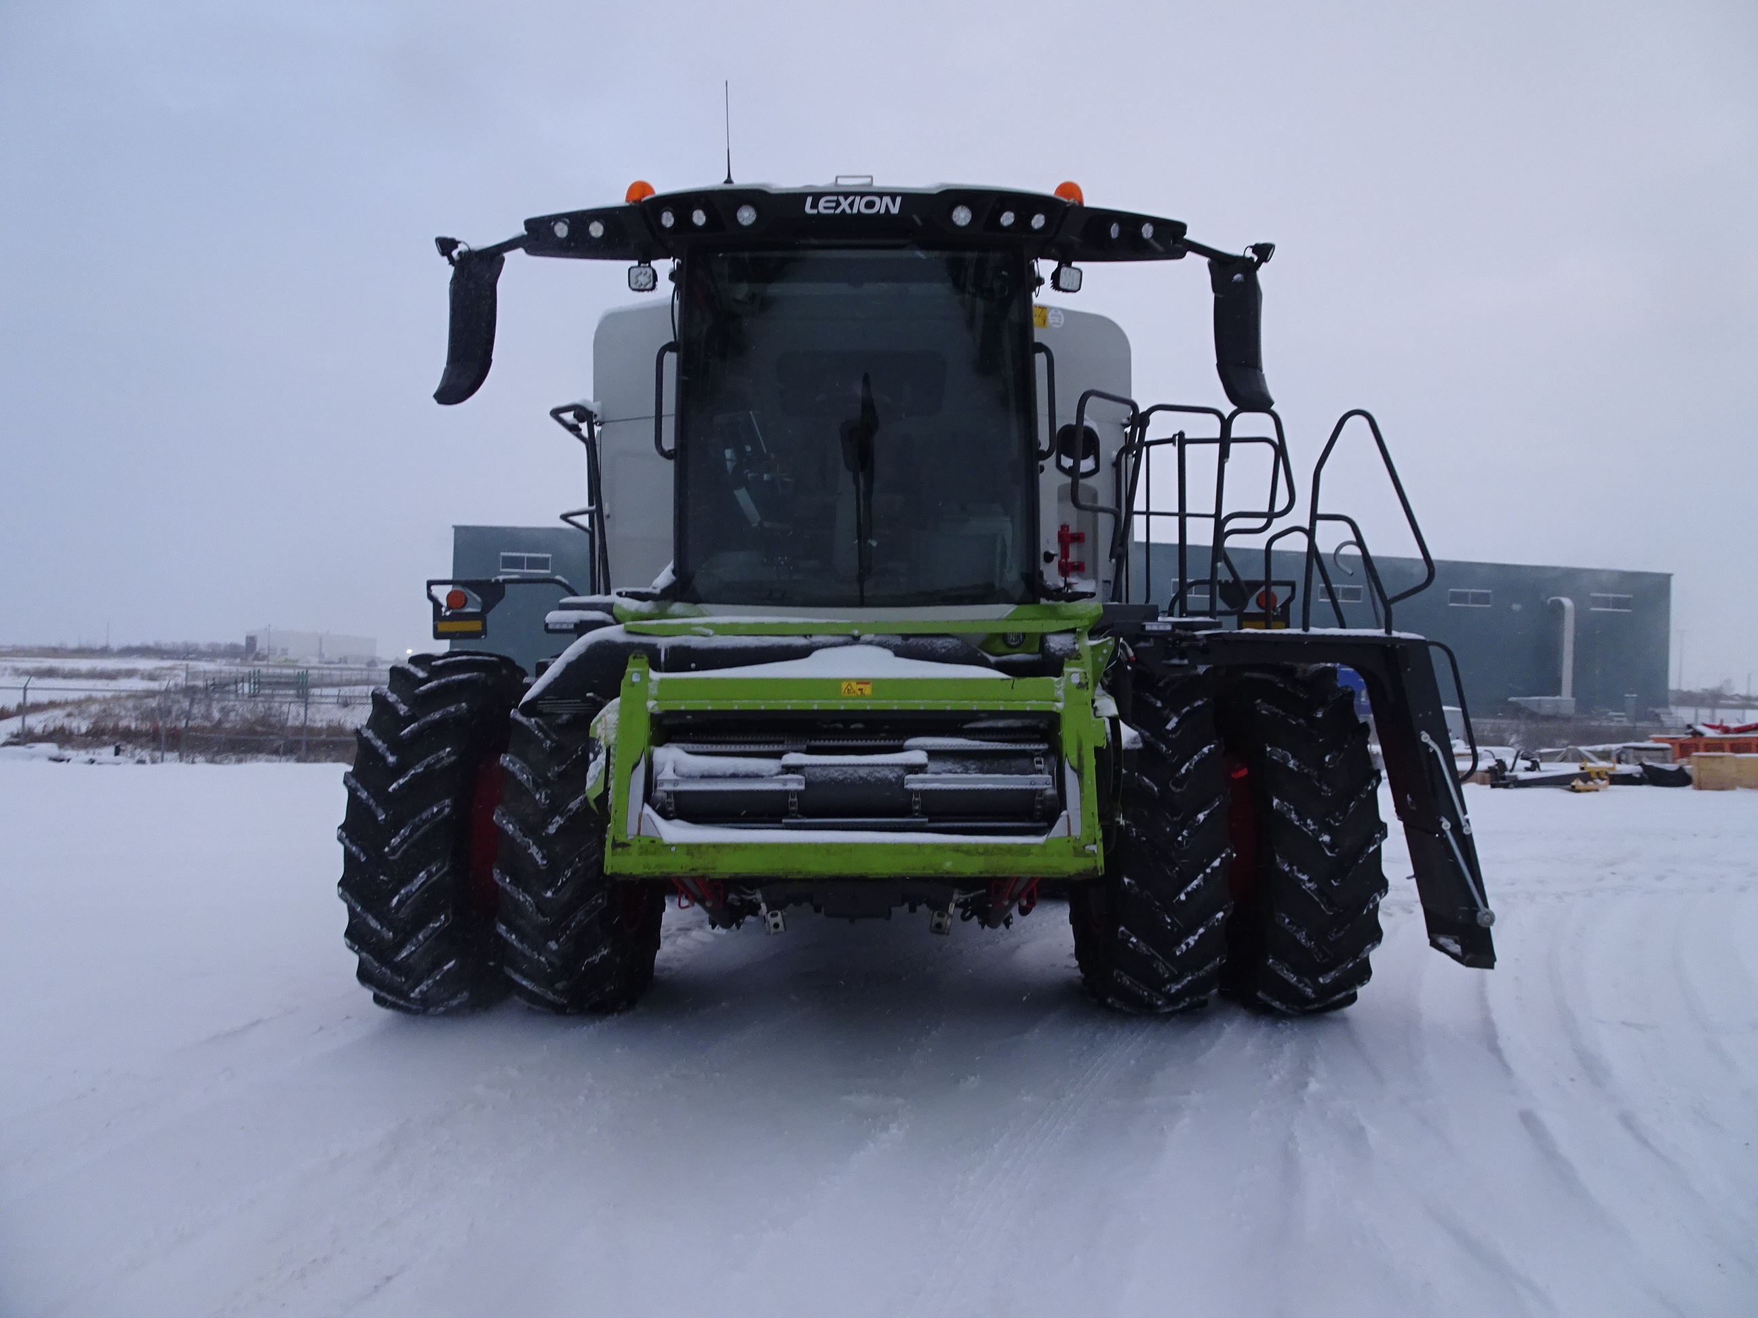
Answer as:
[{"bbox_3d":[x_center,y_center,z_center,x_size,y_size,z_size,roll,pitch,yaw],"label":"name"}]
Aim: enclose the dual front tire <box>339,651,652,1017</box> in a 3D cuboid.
[{"bbox_3d":[-1.895,0.930,6.680,1.300,1.950,1.950,0,0,0],"label":"dual front tire"}]

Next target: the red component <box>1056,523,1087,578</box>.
[{"bbox_3d":[1.090,-0.610,6.900,0.170,0.310,0.110,0,0,0],"label":"red component"}]

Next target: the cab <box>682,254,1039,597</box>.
[{"bbox_3d":[-0.110,-1.070,6.200,1.660,1.720,1.550,0,0,0],"label":"cab"}]

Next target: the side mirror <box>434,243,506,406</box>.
[{"bbox_3d":[-1.810,-1.475,5.380,0.260,0.690,0.220,0,0,23],"label":"side mirror"}]

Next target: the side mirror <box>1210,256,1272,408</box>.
[{"bbox_3d":[1.600,-1.445,5.380,0.260,0.680,0.220,1,0,-23],"label":"side mirror"}]

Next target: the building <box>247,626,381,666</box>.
[{"bbox_3d":[-144.400,-2.600,310.000,36.000,8.500,32.000,1,-1,-6],"label":"building"}]

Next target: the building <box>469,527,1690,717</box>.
[{"bbox_3d":[13.900,-2.400,108.000,92.000,12.300,40.000,1,-1,-7],"label":"building"}]

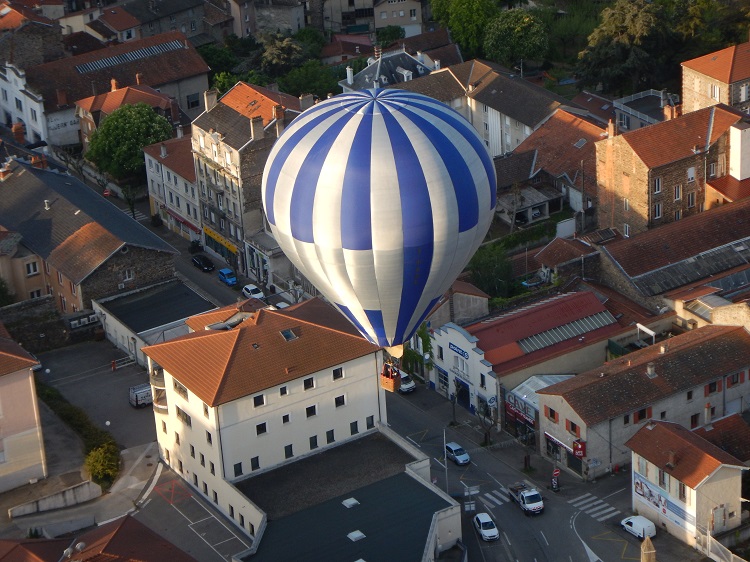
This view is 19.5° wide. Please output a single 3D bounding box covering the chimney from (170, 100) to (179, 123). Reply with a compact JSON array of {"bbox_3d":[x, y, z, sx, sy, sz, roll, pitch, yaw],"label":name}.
[{"bbox_3d":[-30.835,-26.221,336.430,1.050,3.900,0.750,-17,28,-25],"label":"chimney"}]

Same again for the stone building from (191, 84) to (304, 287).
[{"bbox_3d":[-14.468,-15.554,310.177,17.469,23.562,13.102,-18,29,-28],"label":"stone building"}]

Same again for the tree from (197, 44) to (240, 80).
[{"bbox_3d":[-26.630,-37.010,372.242,8.000,8.000,8.000,-4,26,0],"label":"tree"}]

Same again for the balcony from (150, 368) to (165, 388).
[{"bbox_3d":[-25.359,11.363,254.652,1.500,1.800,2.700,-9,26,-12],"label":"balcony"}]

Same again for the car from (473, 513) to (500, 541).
[{"bbox_3d":[12.423,27.236,242.491,1.750,1.480,4.120,-10,26,-14],"label":"car"}]

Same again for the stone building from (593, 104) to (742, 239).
[{"bbox_3d":[43.844,-16.266,313.358,21.328,15.641,12.086,-18,29,-28],"label":"stone building"}]

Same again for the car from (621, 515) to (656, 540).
[{"bbox_3d":[29.371,27.352,243.612,1.700,1.800,4.100,-23,32,-35],"label":"car"}]

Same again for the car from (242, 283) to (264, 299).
[{"bbox_3d":[-16.700,1.500,300.384,1.690,1.460,3.800,-20,30,-31],"label":"car"}]

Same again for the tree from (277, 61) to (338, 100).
[{"bbox_3d":[-11.268,-31.637,359.553,9.500,9.852,9.500,-3,25,1],"label":"tree"}]

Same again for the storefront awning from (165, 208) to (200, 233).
[{"bbox_3d":[-28.441,-8.790,319.788,0.900,0.650,10.664,-18,29,-28],"label":"storefront awning"}]

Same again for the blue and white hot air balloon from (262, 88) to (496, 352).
[{"bbox_3d":[0.506,-4.138,159.600,17.000,19.400,17.000,-4,26,0],"label":"blue and white hot air balloon"}]

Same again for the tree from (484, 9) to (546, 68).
[{"bbox_3d":[24.011,-41.149,371.211,11.000,10.600,11.000,-4,26,0],"label":"tree"}]

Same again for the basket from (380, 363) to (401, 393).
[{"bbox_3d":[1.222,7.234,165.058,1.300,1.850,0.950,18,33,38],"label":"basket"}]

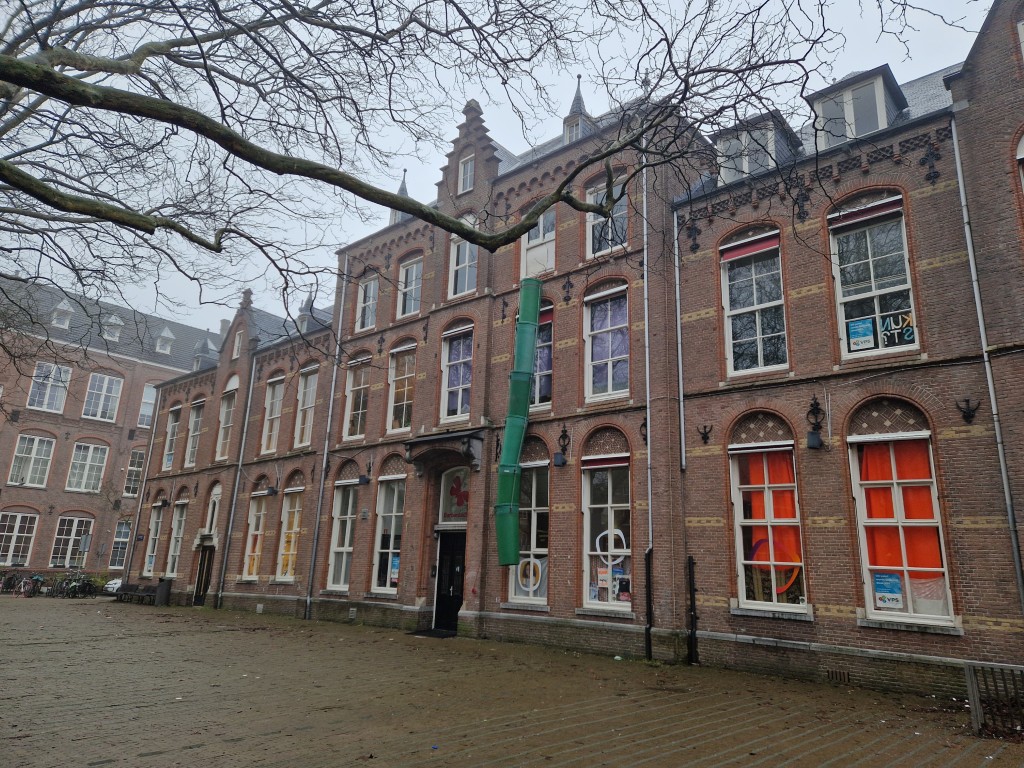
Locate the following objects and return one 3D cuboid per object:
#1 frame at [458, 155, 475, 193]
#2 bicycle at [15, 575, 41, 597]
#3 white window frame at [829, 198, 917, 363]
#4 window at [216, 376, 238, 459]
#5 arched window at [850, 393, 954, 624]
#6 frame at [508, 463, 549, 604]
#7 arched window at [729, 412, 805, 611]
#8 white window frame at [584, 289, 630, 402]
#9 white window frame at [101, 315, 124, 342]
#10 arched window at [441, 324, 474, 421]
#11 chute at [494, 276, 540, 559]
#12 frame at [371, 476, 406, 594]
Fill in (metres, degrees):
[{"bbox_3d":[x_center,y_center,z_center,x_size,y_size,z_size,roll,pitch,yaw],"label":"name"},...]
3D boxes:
[{"bbox_3d":[-1.324,-6.224,20.198,0.730,1.144,0.150,-11,-19,41],"label":"frame"},{"bbox_3d":[-24.416,10.154,34.288,1.750,1.100,0.600,-10,-19,37],"label":"bicycle"},{"bbox_3d":[7.148,-2.170,13.522,1.276,3.253,0.220,-11,-19,38],"label":"white window frame"},{"bbox_3d":[-12.086,1.390,29.091,1.018,3.635,0.220,-11,-20,40],"label":"window"},{"bbox_3d":[6.437,2.047,11.401,1.260,3.703,0.220,-11,-20,40],"label":"arched window"},{"bbox_3d":[0.462,3.723,17.095,1.210,3.368,0.220,-11,-20,40],"label":"frame"},{"bbox_3d":[4.708,2.287,12.714,1.260,3.689,0.200,-11,-19,41],"label":"arched window"},{"bbox_3d":[2.362,-1.085,16.811,1.223,2.997,0.220,-11,-20,40],"label":"white window frame"},{"bbox_3d":[-24.712,-3.332,41.808,1.200,1.710,1.107,-11,-20,40],"label":"white window frame"},{"bbox_3d":[-1.537,-0.264,19.163,1.250,2.631,0.180,-11,-20,40],"label":"arched window"},{"bbox_3d":[0.224,0.742,16.703,0.660,7.249,0.660,-10,-21,41],"label":"chute"},{"bbox_3d":[-3.681,4.540,20.562,1.138,3.360,0.220,-11,-20,40],"label":"frame"}]

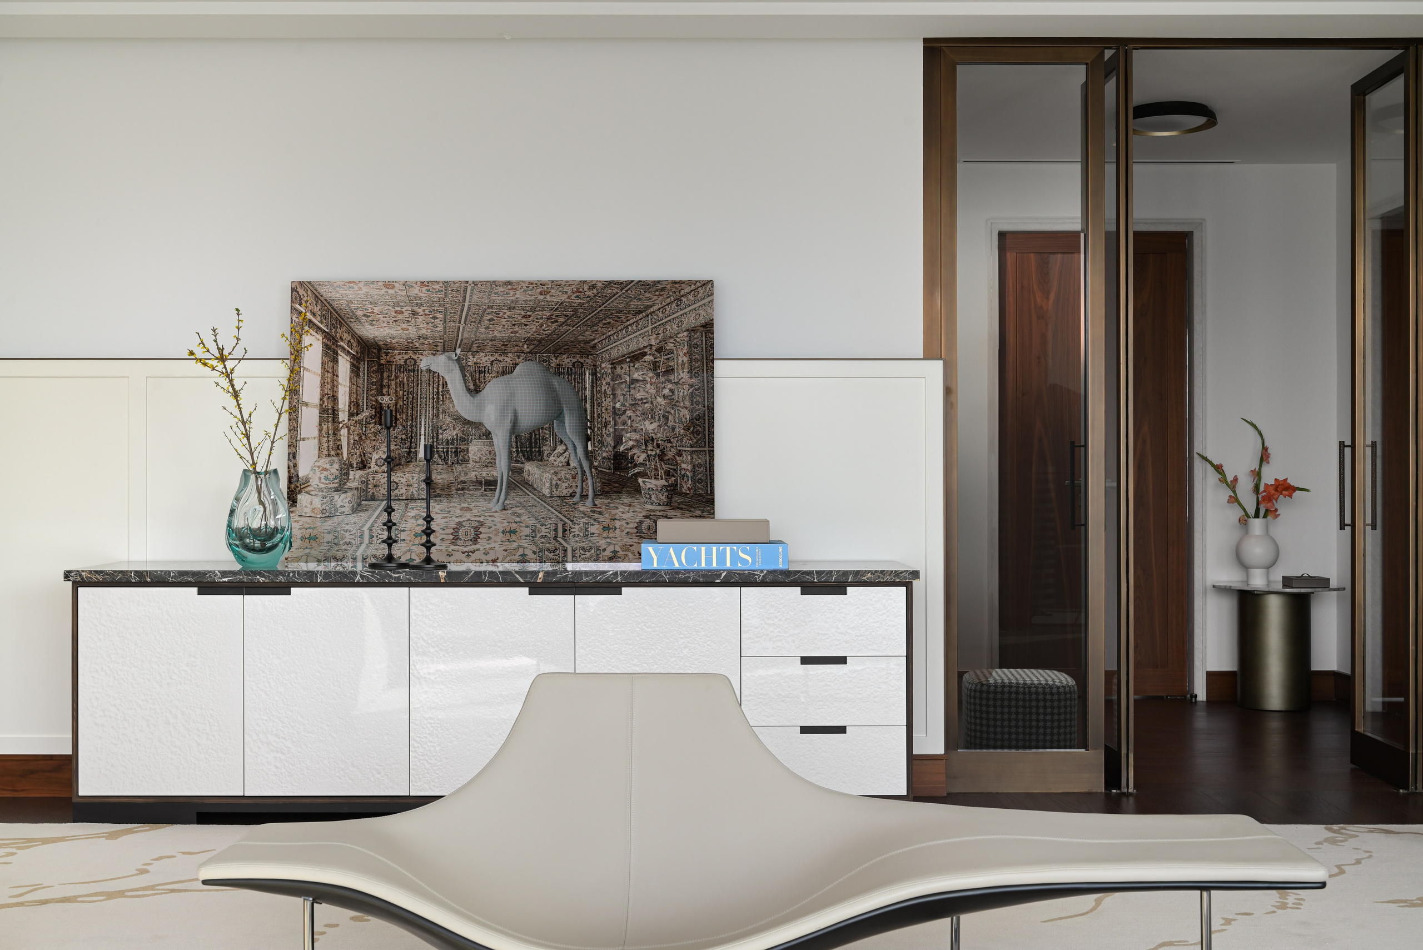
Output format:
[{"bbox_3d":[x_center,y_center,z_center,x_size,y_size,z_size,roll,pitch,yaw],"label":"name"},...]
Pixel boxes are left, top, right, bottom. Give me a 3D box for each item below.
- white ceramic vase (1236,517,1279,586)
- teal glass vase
[{"bbox_3d":[2.448,0.344,7.080,0.195,0.297,0.195,0,0,0],"label":"white ceramic vase"},{"bbox_3d":[-1.439,0.136,5.030,0.208,0.312,0.180,0,0,0],"label":"teal glass vase"}]

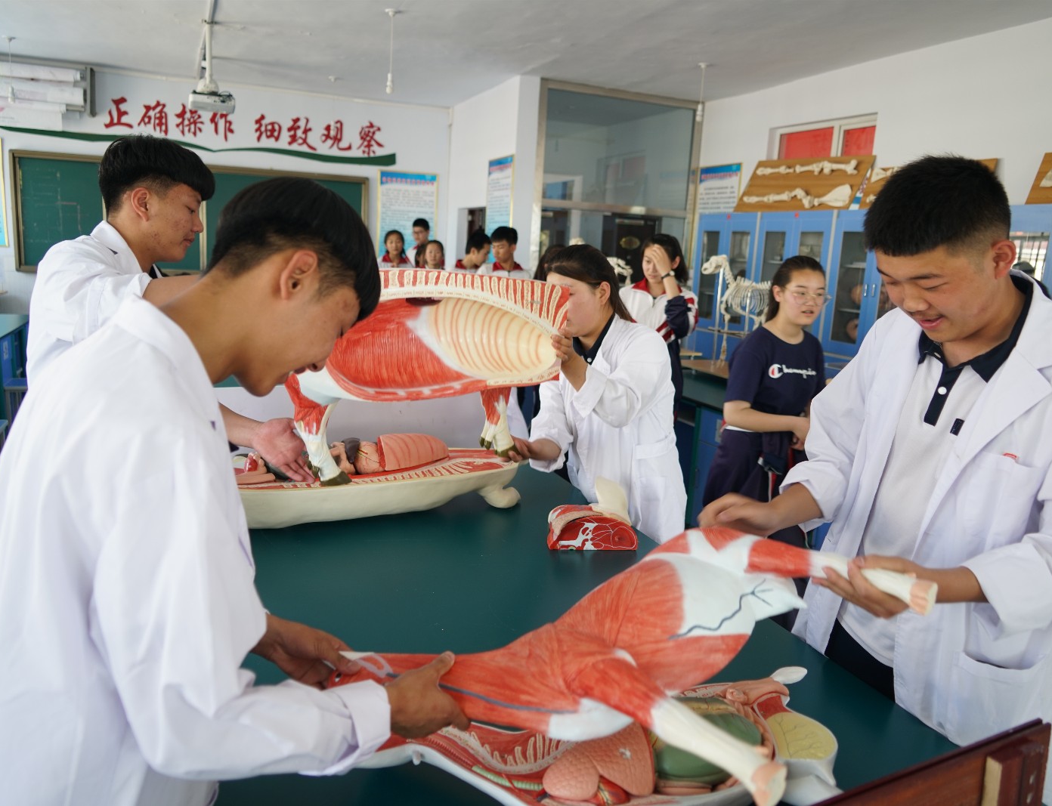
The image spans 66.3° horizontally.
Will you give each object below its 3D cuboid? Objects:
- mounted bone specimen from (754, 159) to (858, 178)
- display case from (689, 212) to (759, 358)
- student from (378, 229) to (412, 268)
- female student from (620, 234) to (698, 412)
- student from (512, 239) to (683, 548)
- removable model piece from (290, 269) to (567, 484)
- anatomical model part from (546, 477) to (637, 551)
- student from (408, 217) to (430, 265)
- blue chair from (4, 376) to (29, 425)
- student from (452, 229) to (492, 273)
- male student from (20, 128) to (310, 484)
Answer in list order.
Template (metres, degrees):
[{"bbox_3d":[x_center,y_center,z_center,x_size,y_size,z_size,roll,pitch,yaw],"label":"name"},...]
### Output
[{"bbox_3d":[2.621,-2.216,7.643,0.070,0.140,1.370,26,1,-25],"label":"mounted bone specimen"},{"bbox_3d":[2.045,-0.854,7.836,0.450,1.905,0.970,-1,12,-21],"label":"display case"},{"bbox_3d":[-1.208,-0.741,7.358,0.440,1.637,0.280,1,11,-8],"label":"student"},{"bbox_3d":[0.634,-0.016,4.109,0.460,1.647,0.340,8,12,25],"label":"female student"},{"bbox_3d":[0.233,0.267,2.706,0.620,1.560,0.480,0,12,-17],"label":"student"},{"bbox_3d":[-0.256,-0.071,2.070,0.750,0.520,0.200,-3,13,-27],"label":"removable model piece"},{"bbox_3d":[0.169,0.285,2.151,0.235,0.155,0.200,2,12,-7],"label":"anatomical model part"},{"bbox_3d":[-1.056,-0.931,7.844,0.460,1.700,0.280,6,12,12],"label":"student"},{"bbox_3d":[-3.376,0.070,5.493,0.250,0.420,0.340,-1,12,-21],"label":"blue chair"},{"bbox_3d":[-0.403,-0.435,5.960,0.330,1.655,0.460,5,11,11],"label":"student"},{"bbox_3d":[-0.743,0.315,1.818,0.570,1.750,0.480,-2,12,-22],"label":"male student"}]

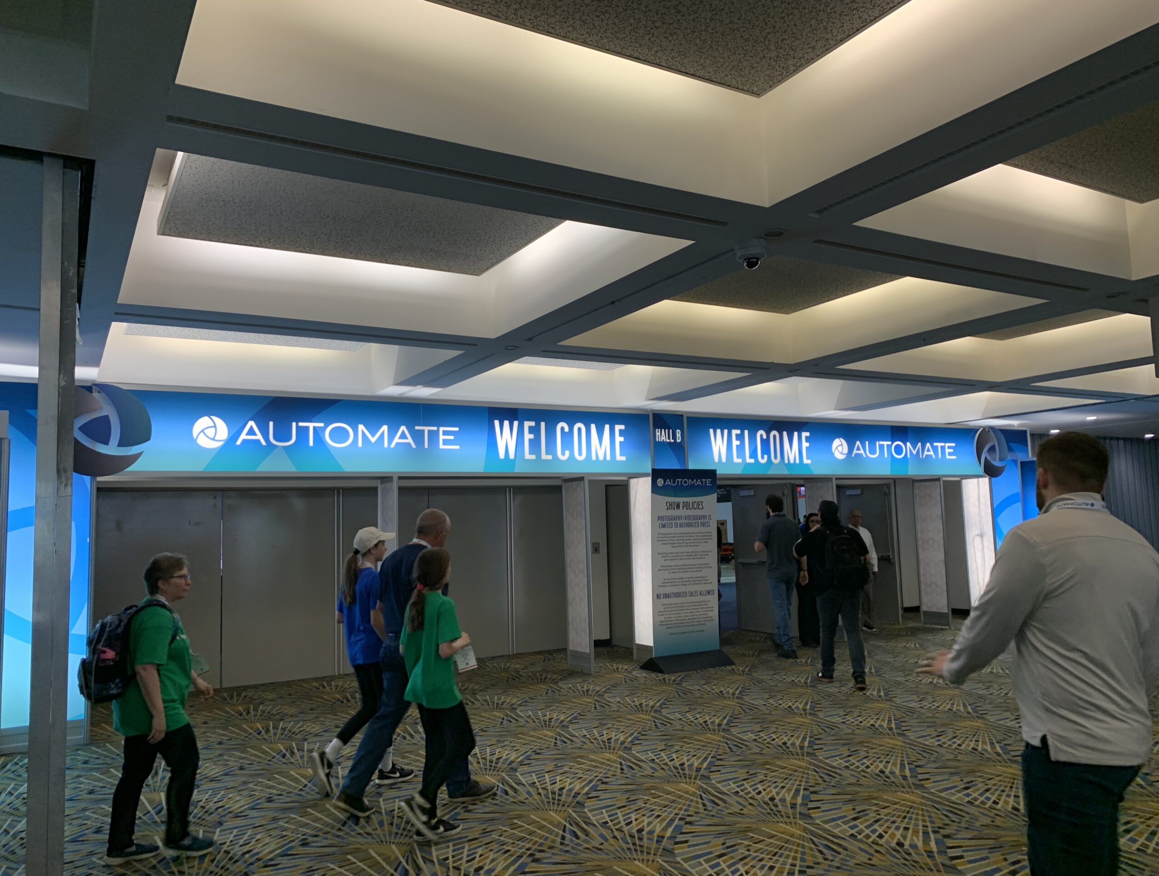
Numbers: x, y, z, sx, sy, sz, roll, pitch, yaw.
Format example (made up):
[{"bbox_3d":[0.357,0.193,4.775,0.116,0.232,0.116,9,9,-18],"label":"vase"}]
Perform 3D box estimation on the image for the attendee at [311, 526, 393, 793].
[{"bbox_3d":[-1.443,1.424,5.760,0.760,1.640,0.460,2,-7,-33],"label":"attendee"}]

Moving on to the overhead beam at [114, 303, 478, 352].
[{"bbox_3d":[-1.862,-0.860,6.221,2.503,0.200,0.547,2,-7,-30],"label":"overhead beam"}]

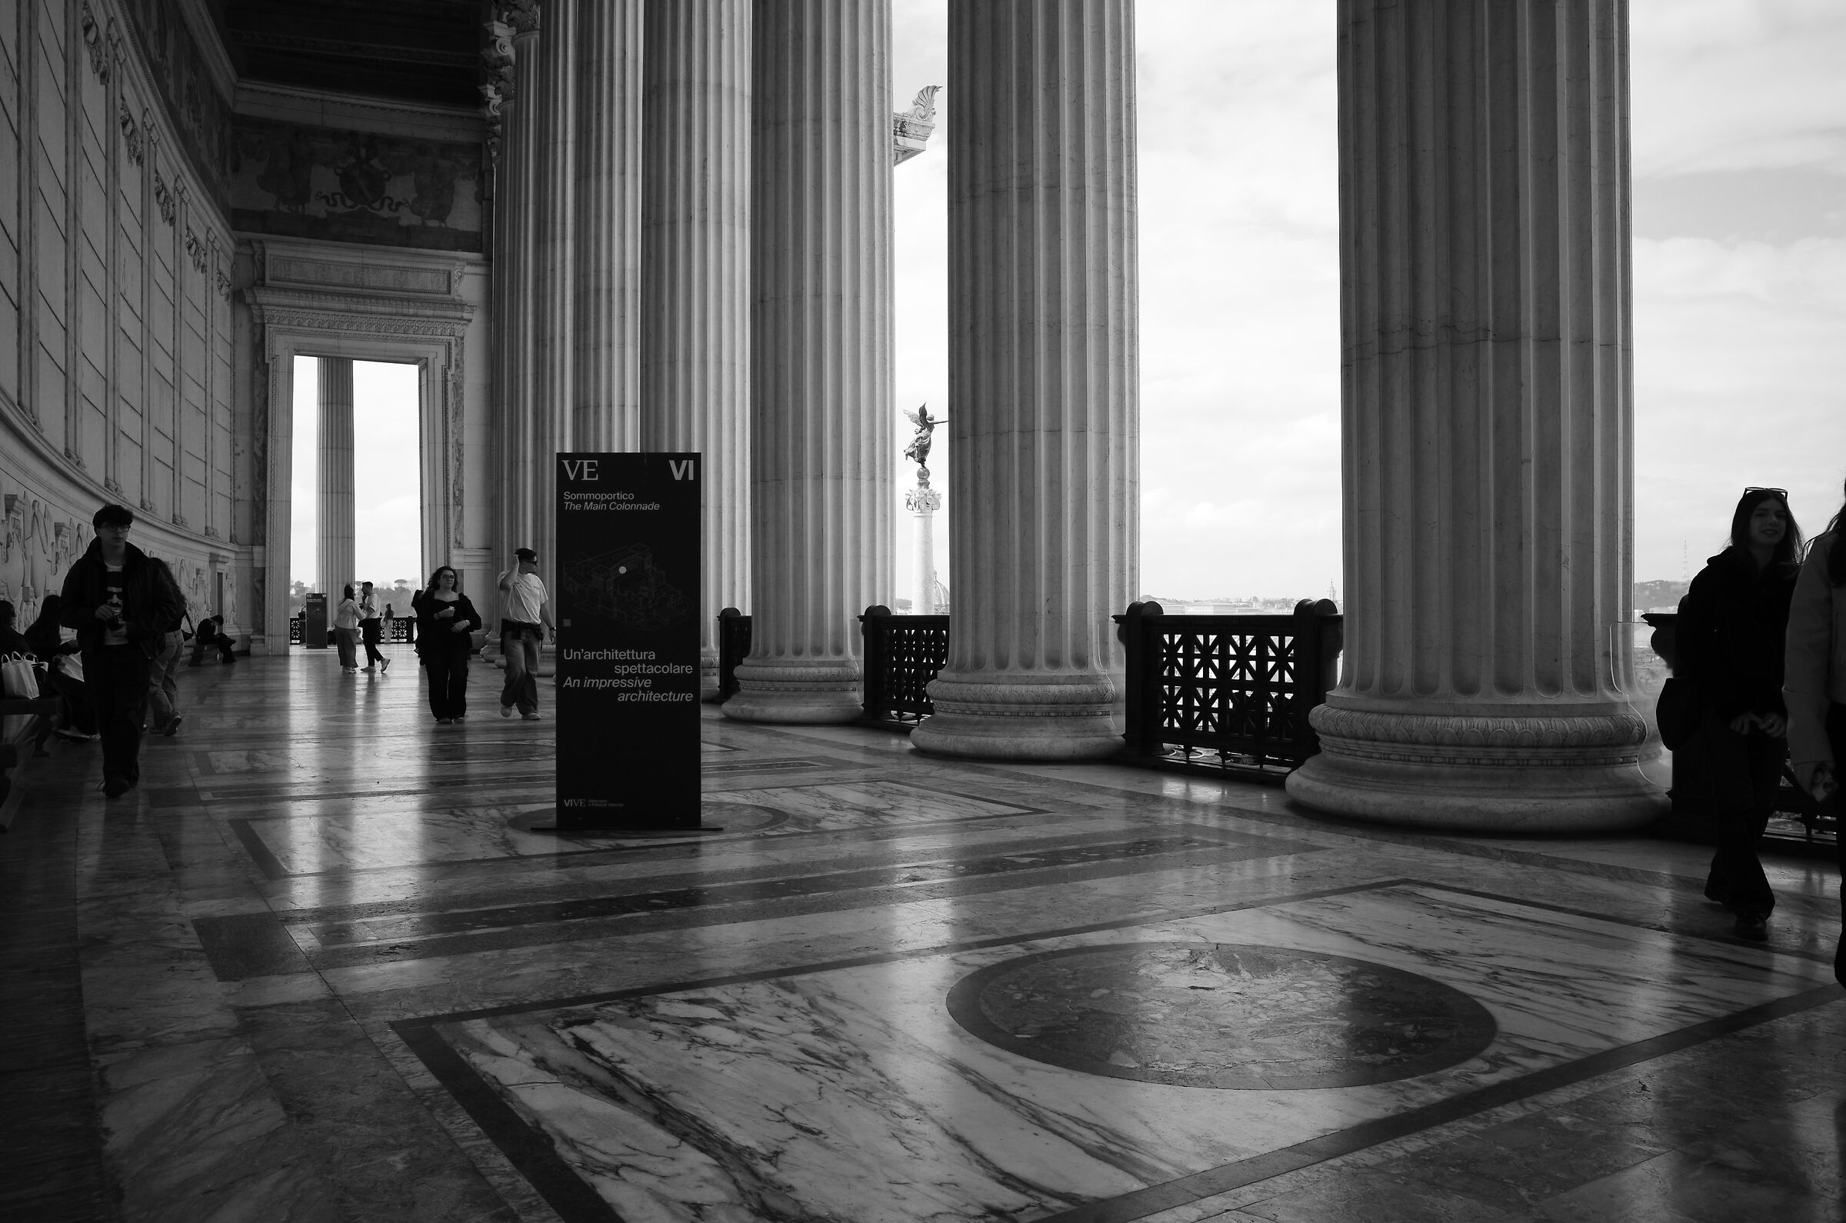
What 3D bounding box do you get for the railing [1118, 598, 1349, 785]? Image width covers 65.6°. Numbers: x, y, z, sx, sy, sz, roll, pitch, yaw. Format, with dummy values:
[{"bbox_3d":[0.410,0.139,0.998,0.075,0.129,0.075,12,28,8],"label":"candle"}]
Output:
[{"bbox_3d":[2.068,0.516,9.832,0.200,1.180,2.400,0,0,-31],"label":"railing"}]

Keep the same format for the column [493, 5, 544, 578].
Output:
[{"bbox_3d":[-7.926,-6.339,30.526,2.000,15.100,2.000,0,0,-21],"label":"column"}]

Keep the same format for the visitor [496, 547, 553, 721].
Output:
[{"bbox_3d":[-4.210,0.245,15.150,0.600,1.820,0.480,0,0,-30],"label":"visitor"}]

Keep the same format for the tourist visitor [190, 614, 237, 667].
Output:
[{"bbox_3d":[-15.750,0.630,32.000,0.780,1.100,0.520,0,0,-14],"label":"tourist visitor"}]

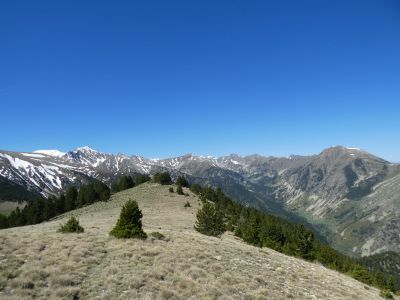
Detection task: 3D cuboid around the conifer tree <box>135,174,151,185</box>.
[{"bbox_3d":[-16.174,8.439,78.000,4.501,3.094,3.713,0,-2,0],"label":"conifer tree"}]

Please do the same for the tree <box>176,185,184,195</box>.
[{"bbox_3d":[-4.008,8.222,57.000,1.644,2.261,1.644,0,-2,0],"label":"tree"}]

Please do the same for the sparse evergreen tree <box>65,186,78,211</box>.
[{"bbox_3d":[-19.926,7.598,43.000,2.171,3.877,2.171,0,-2,0],"label":"sparse evergreen tree"}]

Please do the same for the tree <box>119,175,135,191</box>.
[{"bbox_3d":[-17.494,7.914,66.000,3.808,3.927,3.808,0,-2,0],"label":"tree"}]

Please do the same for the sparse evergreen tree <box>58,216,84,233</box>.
[{"bbox_3d":[-7.631,4.448,16.500,1.577,0.982,1.178,0,-2,0],"label":"sparse evergreen tree"}]

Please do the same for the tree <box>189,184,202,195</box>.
[{"bbox_3d":[-0.974,8.547,60.000,3.029,2.164,2.596,0,-2,0],"label":"tree"}]

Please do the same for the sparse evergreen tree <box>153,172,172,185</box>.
[{"bbox_3d":[-10.548,8.087,78.000,5.626,3.797,4.557,0,-2,0],"label":"sparse evergreen tree"}]

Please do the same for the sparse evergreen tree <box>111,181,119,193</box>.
[{"bbox_3d":[-20.844,9.012,68.000,2.207,3.065,2.207,0,-2,0],"label":"sparse evergreen tree"}]

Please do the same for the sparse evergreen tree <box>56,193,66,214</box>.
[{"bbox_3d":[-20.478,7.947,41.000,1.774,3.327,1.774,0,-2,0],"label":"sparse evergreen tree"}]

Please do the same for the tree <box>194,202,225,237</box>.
[{"bbox_3d":[0.613,4.291,17.000,1.900,2.146,1.900,0,-2,0],"label":"tree"}]

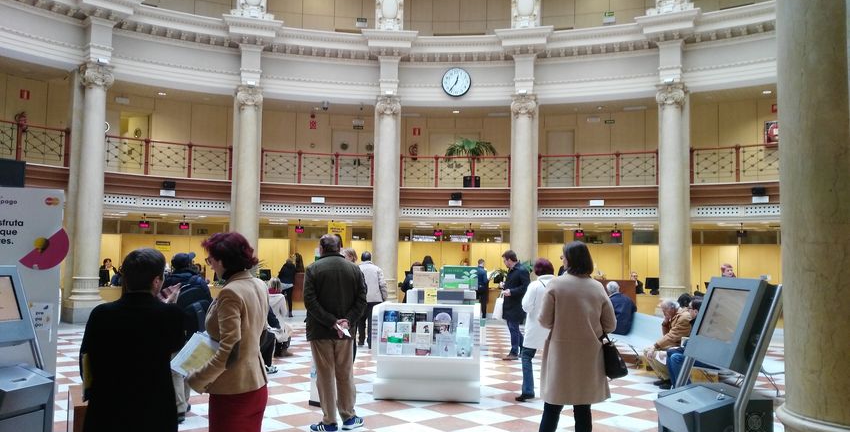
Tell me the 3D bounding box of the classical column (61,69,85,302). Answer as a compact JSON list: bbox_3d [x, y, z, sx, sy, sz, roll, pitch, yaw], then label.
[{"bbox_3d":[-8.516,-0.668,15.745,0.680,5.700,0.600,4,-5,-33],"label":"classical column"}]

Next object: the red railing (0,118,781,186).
[{"bbox_3d":[-0.633,-1.414,16.397,18.700,0.970,3.500,1,-4,-1],"label":"red railing"}]

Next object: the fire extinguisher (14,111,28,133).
[{"bbox_3d":[-10.003,-2.316,15.642,0.270,0.520,0.200,5,-6,-41],"label":"fire extinguisher"}]

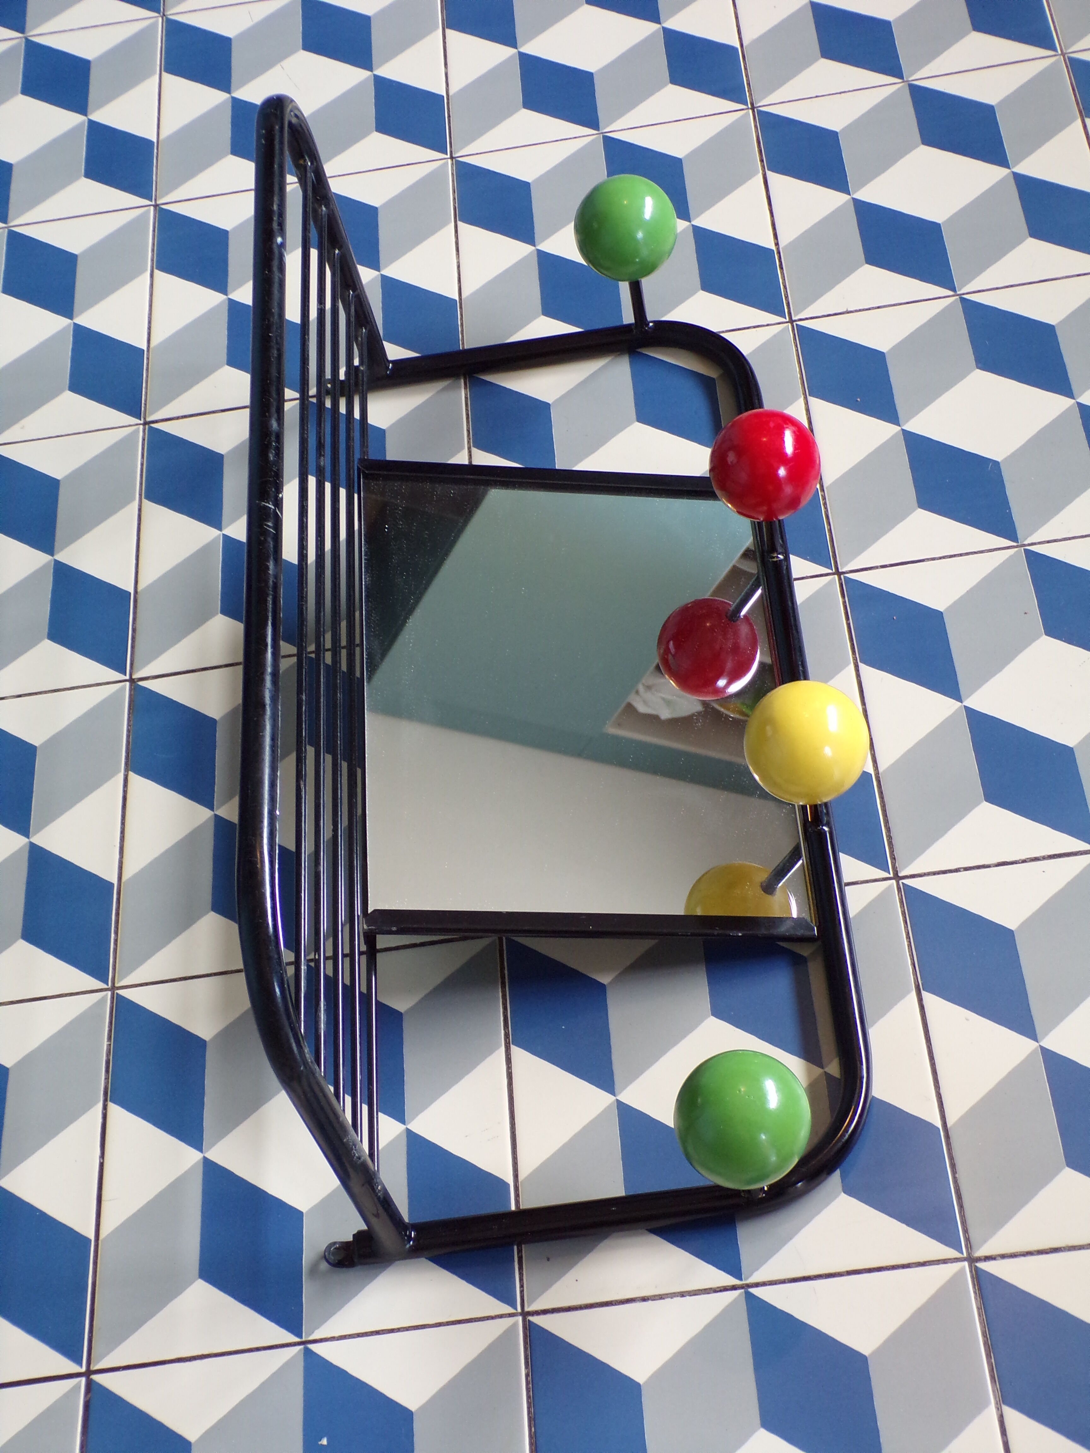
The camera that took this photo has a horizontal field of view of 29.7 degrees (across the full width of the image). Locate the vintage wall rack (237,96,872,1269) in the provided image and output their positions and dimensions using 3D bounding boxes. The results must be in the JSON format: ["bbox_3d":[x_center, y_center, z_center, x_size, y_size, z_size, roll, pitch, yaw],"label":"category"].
[{"bbox_3d":[0.002,-0.070,1.006,0.288,0.251,0.606,-8,56,5],"label":"vintage wall rack"}]

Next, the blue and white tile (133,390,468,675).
[{"bbox_3d":[-0.143,-0.120,1.226,0.200,0.010,0.200,-8,56,5],"label":"blue and white tile"}]

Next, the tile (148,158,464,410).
[{"bbox_3d":[-0.157,-0.283,1.335,0.200,0.010,0.200,-8,56,5],"label":"tile"}]

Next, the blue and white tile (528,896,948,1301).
[{"bbox_3d":[0.085,0.177,0.989,0.200,0.010,0.200,-8,56,5],"label":"blue and white tile"}]

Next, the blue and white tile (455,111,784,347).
[{"bbox_3d":[0.044,-0.312,1.318,0.200,0.010,0.200,-8,56,5],"label":"blue and white tile"}]

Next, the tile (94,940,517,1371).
[{"bbox_3d":[-0.116,0.205,1.007,0.200,0.010,0.200,-8,56,5],"label":"tile"}]

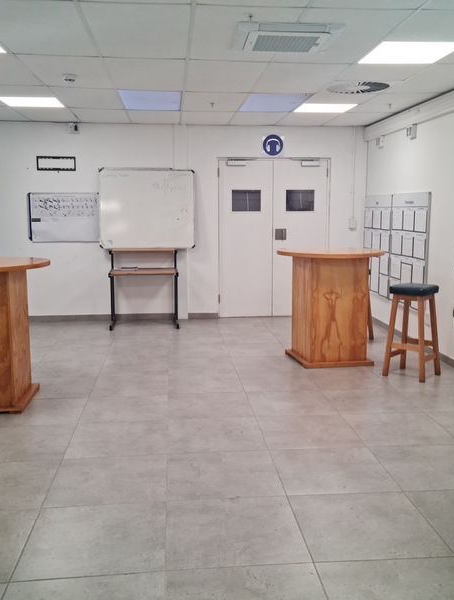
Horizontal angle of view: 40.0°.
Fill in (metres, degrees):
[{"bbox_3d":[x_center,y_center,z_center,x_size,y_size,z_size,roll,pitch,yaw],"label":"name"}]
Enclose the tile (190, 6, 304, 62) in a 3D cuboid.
[{"bbox_3d":[0.076,-1.633,3.849,0.600,0.018,1.200,-1,8,-5],"label":"tile"}]

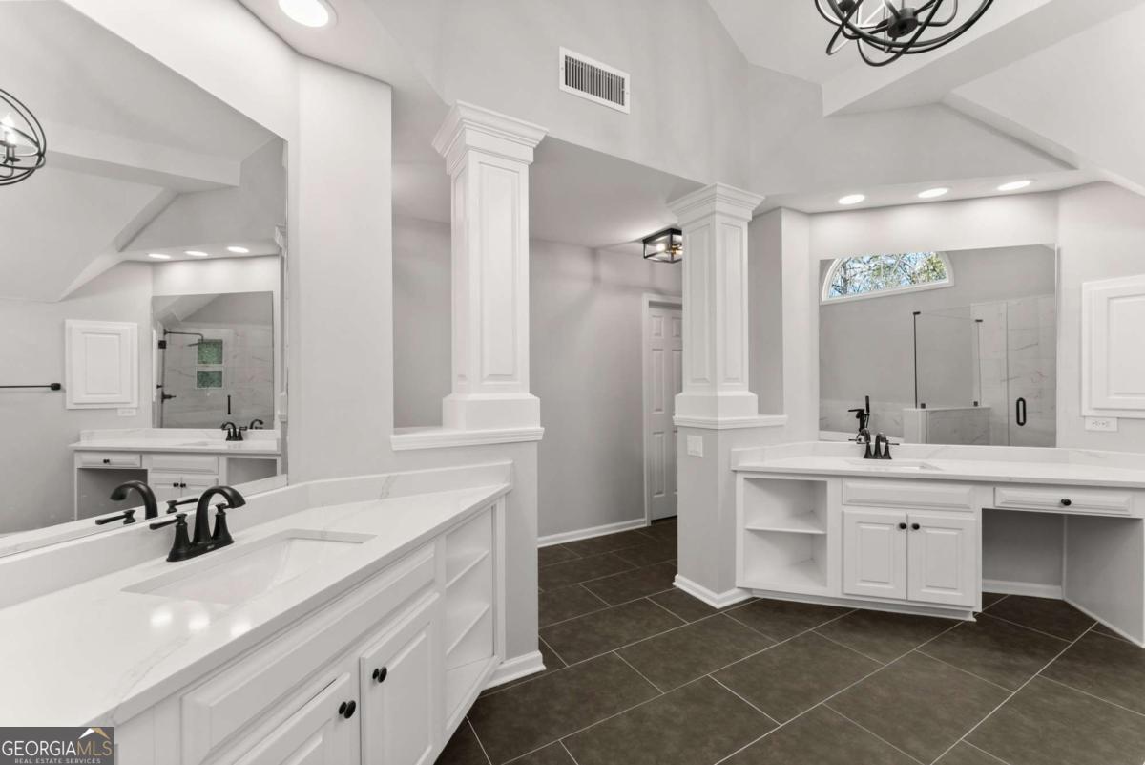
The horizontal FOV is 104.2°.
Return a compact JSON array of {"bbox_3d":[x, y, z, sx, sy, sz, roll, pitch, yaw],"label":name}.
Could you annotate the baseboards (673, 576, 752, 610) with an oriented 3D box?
[{"bbox_3d":[0.906,1.283,2.852,0.328,0.094,0.348,0,0,-30],"label":"baseboards"}]

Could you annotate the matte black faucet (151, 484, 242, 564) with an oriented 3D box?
[{"bbox_3d":[-0.942,0.367,1.194,0.183,0.181,0.223,0,0,15],"label":"matte black faucet"}]

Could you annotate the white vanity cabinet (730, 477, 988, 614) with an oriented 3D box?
[{"bbox_3d":[1.674,0.937,2.809,1.246,0.782,0.523,0,0,15],"label":"white vanity cabinet"}]

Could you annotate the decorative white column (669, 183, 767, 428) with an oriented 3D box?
[{"bbox_3d":[0.933,-0.452,2.894,0.421,1.431,0.401,0,0,-30],"label":"decorative white column"}]

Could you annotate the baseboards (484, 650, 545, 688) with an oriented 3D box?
[{"bbox_3d":[-0.257,1.289,2.003,0.301,0.100,0.030,0,0,-30],"label":"baseboards"}]

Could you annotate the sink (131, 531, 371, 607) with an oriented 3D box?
[{"bbox_3d":[-0.788,0.533,1.151,0.320,0.152,0.442,0,0,15],"label":"sink"}]

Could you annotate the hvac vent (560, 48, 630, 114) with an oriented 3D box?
[{"bbox_3d":[0.124,-1.500,2.218,0.419,0.205,0.020,0,0,-30],"label":"hvac vent"}]

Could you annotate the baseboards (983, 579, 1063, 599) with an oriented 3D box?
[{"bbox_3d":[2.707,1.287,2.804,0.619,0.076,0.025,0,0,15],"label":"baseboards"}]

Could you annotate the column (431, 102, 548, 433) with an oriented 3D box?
[{"bbox_3d":[-0.391,-0.469,2.115,0.423,1.378,0.391,0,0,-30],"label":"column"}]

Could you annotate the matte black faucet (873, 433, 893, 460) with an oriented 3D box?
[{"bbox_3d":[1.993,0.419,2.828,0.122,0.171,0.162,0,0,15],"label":"matte black faucet"}]

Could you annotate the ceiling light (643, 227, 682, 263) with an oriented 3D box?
[{"bbox_3d":[0.805,-1.089,3.588,0.315,0.151,0.315,0,0,-30],"label":"ceiling light"}]

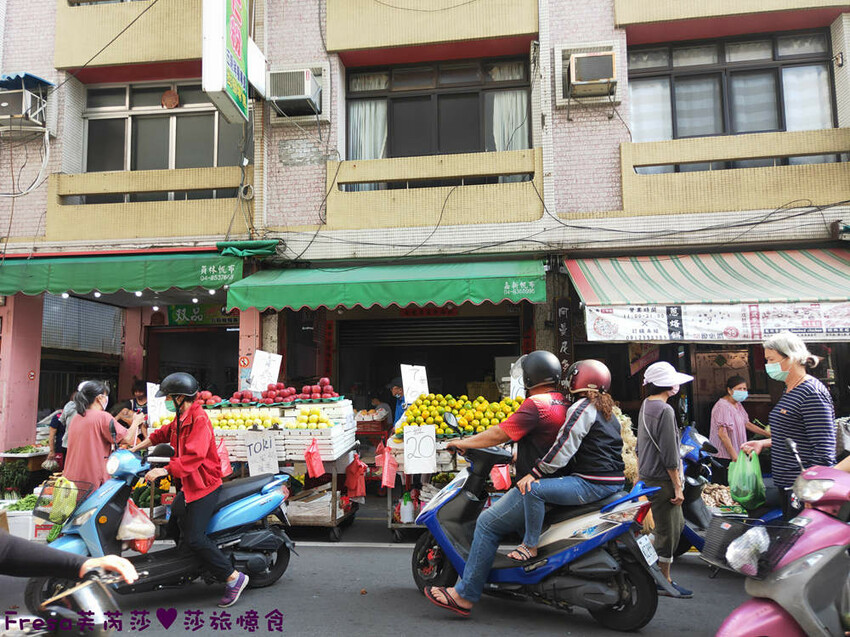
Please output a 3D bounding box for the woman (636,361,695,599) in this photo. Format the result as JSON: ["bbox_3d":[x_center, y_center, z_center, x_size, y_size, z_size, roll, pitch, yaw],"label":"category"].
[{"bbox_3d":[1.710,1.100,4.029,0.360,1.595,0.430,1,-5,-21],"label":"woman"}]

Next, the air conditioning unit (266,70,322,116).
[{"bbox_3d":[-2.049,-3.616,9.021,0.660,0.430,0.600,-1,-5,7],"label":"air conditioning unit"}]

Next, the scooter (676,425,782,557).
[{"bbox_3d":[2.463,1.348,4.313,1.750,1.070,0.660,-2,-5,13],"label":"scooter"}]

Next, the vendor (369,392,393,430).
[{"bbox_3d":[-0.741,1.807,9.232,0.600,1.152,0.500,0,-5,-15],"label":"vendor"}]

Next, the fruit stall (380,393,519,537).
[{"bbox_3d":[0.393,1.400,5.575,1.391,1.300,1.080,-1,-5,7],"label":"fruit stall"}]

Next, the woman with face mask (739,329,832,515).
[{"bbox_3d":[1.900,0.913,2.951,0.480,1.660,0.460,-2,-5,18],"label":"woman with face mask"}]

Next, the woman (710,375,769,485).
[{"bbox_3d":[2.829,1.230,5.111,0.420,1.430,0.500,-5,-6,41],"label":"woman"}]

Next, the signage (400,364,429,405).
[{"bbox_3d":[-0.109,0.691,5.868,0.280,0.410,0.020,-7,-8,6],"label":"signage"}]

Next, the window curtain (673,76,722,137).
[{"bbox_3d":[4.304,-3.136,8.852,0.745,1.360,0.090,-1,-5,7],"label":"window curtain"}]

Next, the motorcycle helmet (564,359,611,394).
[{"bbox_3d":[1.016,0.358,3.531,0.275,0.235,0.250,-4,-6,30],"label":"motorcycle helmet"}]

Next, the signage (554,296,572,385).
[{"bbox_3d":[1.984,0.473,8.090,0.260,1.560,0.050,-2,-5,7],"label":"signage"}]

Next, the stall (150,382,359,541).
[{"bbox_3d":[-1.626,1.361,5.761,1.830,1.420,1.150,-1,-5,7],"label":"stall"}]

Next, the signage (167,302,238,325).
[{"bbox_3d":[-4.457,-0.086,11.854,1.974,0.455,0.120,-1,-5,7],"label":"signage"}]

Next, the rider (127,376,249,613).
[{"bbox_3d":[-1.686,1.170,4.072,0.720,1.558,0.570,1,-5,-15],"label":"rider"}]

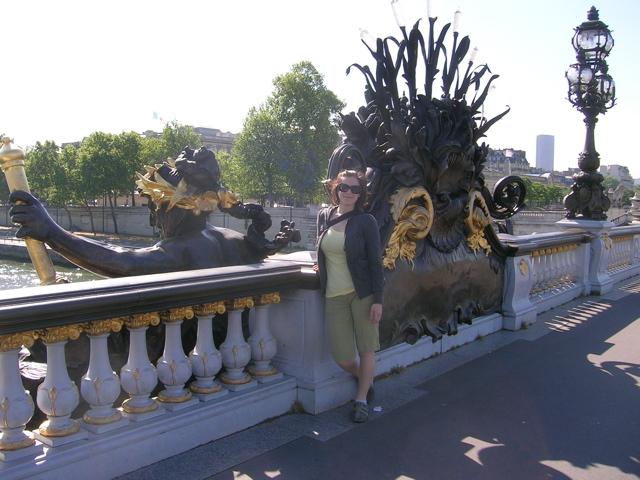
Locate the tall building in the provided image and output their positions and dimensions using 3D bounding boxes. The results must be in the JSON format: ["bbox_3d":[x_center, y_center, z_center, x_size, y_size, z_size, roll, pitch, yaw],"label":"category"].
[{"bbox_3d":[766.651,-246.484,2200.000,57.000,210.000,38.000,1,3,19],"label":"tall building"}]

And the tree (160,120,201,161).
[{"bbox_3d":[-30.181,-16.983,140.000,8.800,17.500,8.500,-1,3,-12],"label":"tree"}]

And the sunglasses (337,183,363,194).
[{"bbox_3d":[0.201,-0.343,4.330,0.148,0.055,0.125,10,3,10],"label":"sunglasses"}]

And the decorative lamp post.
[{"bbox_3d":[4.477,-2.102,10.750,0.850,3.500,0.850,2,4,38],"label":"decorative lamp post"}]

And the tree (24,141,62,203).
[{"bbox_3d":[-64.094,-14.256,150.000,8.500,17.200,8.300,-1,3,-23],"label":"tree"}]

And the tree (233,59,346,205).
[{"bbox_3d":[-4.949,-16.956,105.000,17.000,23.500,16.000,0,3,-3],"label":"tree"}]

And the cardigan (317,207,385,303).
[{"bbox_3d":[0.207,0.105,4.400,0.430,0.640,0.270,1,3,21],"label":"cardigan"}]

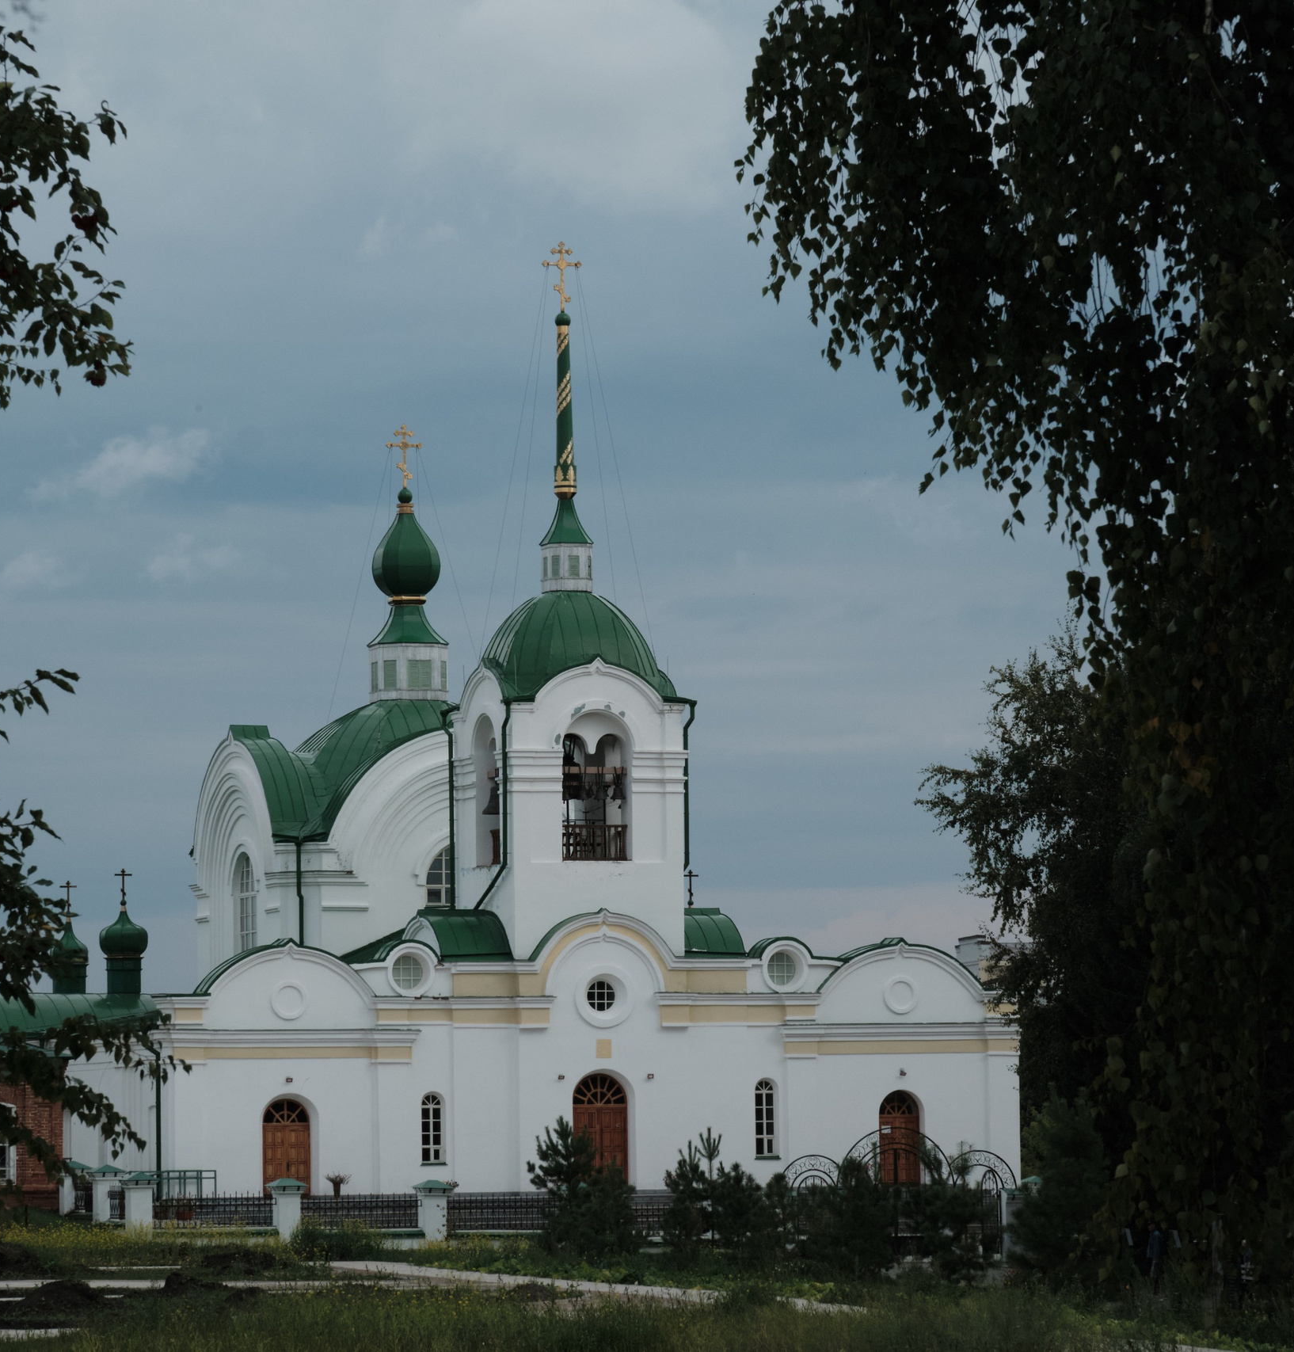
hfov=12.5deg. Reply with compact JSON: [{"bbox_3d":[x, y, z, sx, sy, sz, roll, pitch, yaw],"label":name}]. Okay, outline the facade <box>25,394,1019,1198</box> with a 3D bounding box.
[{"bbox_3d":[-4.448,4.619,185.873,27.600,24.000,18.000,1,-5,-20],"label":"facade"}]

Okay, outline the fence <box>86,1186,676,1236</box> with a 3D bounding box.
[{"bbox_3d":[-5.993,14.256,157.812,16.200,1.400,0.500,1,-5,-20],"label":"fence"}]

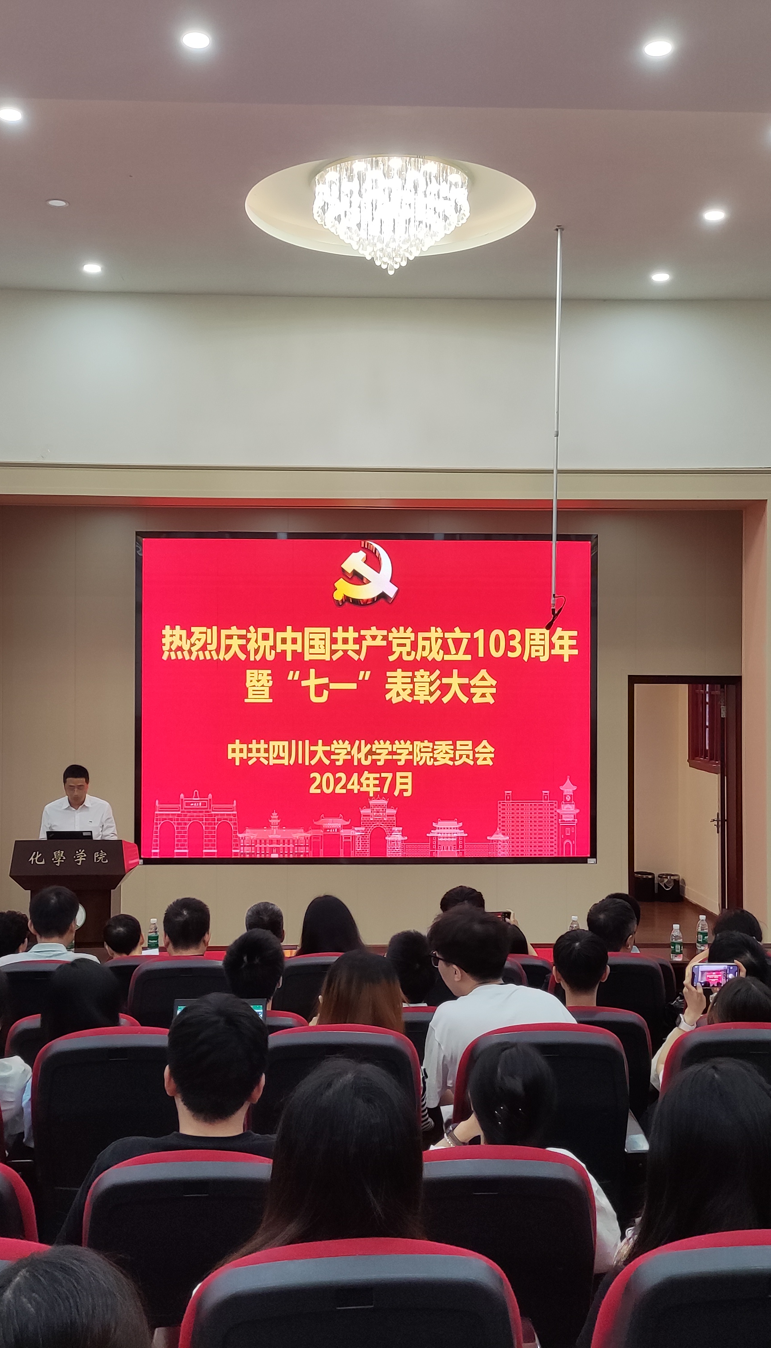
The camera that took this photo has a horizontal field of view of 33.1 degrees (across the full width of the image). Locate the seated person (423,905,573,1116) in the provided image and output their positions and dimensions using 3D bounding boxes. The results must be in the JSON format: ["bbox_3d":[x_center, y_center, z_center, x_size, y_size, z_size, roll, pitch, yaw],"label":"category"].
[{"bbox_3d":[0.360,1.280,3.860,0.520,1.250,0.740,0,-1,-14],"label":"seated person"}]

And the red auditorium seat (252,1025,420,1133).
[{"bbox_3d":[-0.147,1.432,3.712,0.550,1.000,0.680,0,-1,-2],"label":"red auditorium seat"}]

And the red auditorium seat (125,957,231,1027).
[{"bbox_3d":[-0.781,1.603,5.324,0.550,1.000,0.680,0,-1,-2],"label":"red auditorium seat"}]

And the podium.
[{"bbox_3d":[-2.090,1.660,8.740,0.770,1.120,0.520,0,-1,-2],"label":"podium"}]

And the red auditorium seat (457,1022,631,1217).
[{"bbox_3d":[0.405,1.409,3.676,0.530,0.970,0.640,0,-1,-2],"label":"red auditorium seat"}]

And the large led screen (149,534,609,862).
[{"bbox_3d":[-0.125,0.178,9.580,3.410,2.450,0.100,0,-1,-2],"label":"large led screen"}]

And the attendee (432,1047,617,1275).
[{"bbox_3d":[0.312,1.387,2.947,0.470,1.160,0.720,0,-1,-2],"label":"attendee"}]

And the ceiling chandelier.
[{"bbox_3d":[0.040,-2.610,7.580,0.910,0.550,0.910,0,-1,-2],"label":"ceiling chandelier"}]

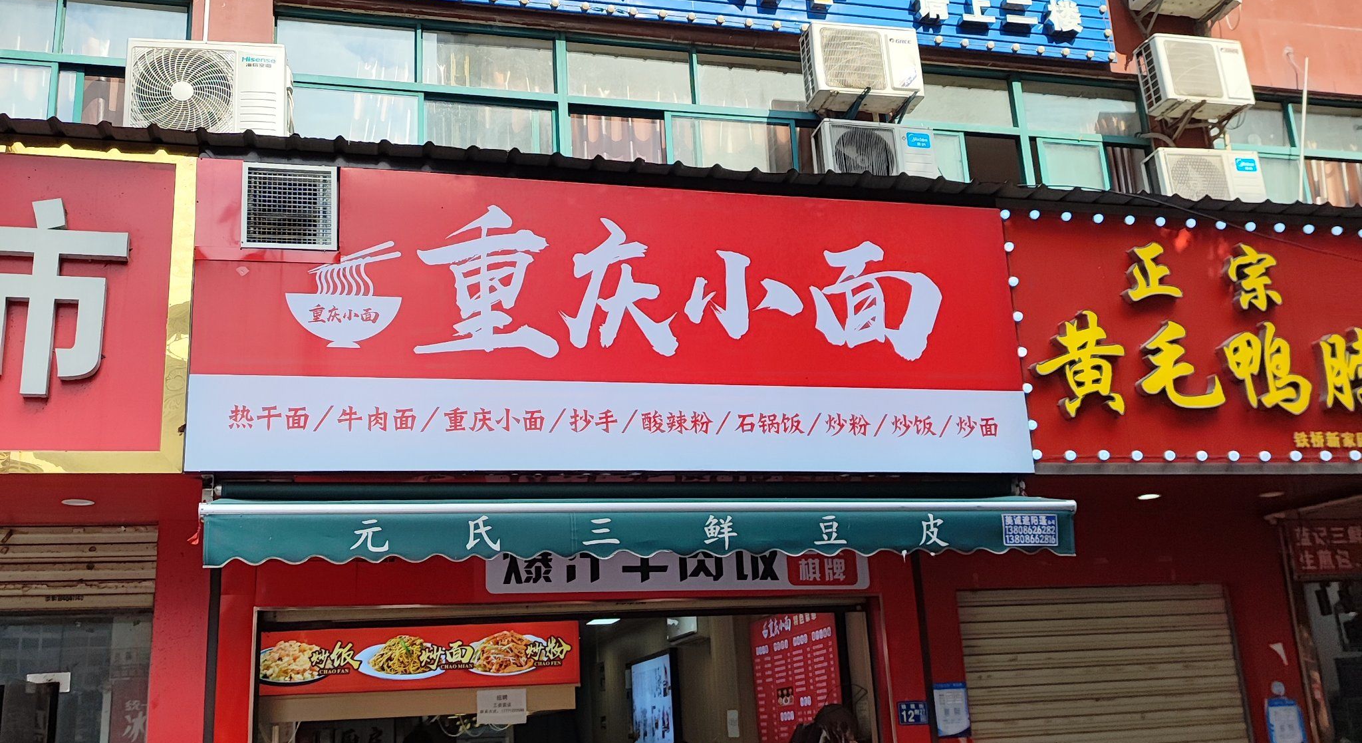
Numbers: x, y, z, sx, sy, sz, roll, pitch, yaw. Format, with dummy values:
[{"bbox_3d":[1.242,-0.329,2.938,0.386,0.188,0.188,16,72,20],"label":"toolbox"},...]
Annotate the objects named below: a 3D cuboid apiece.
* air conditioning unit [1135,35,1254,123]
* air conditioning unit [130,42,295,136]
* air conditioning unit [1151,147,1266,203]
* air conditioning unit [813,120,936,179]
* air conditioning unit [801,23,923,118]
[{"bbox_3d":[4.064,-2.324,10.008,0.798,0.534,0.310,1,-17,-15],"label":"air conditioning unit"},{"bbox_3d":[-2.861,-1.642,7.687,0.914,0.620,0.330,1,-17,-15],"label":"air conditioning unit"},{"bbox_3d":[3.986,-1.354,9.597,0.882,0.580,0.280,1,-17,-15],"label":"air conditioning unit"},{"bbox_3d":[1.377,-1.436,8.982,0.814,0.570,0.310,1,-17,-15],"label":"air conditioning unit"},{"bbox_3d":[1.310,-2.204,9.222,0.827,0.531,0.310,1,-17,-15],"label":"air conditioning unit"}]

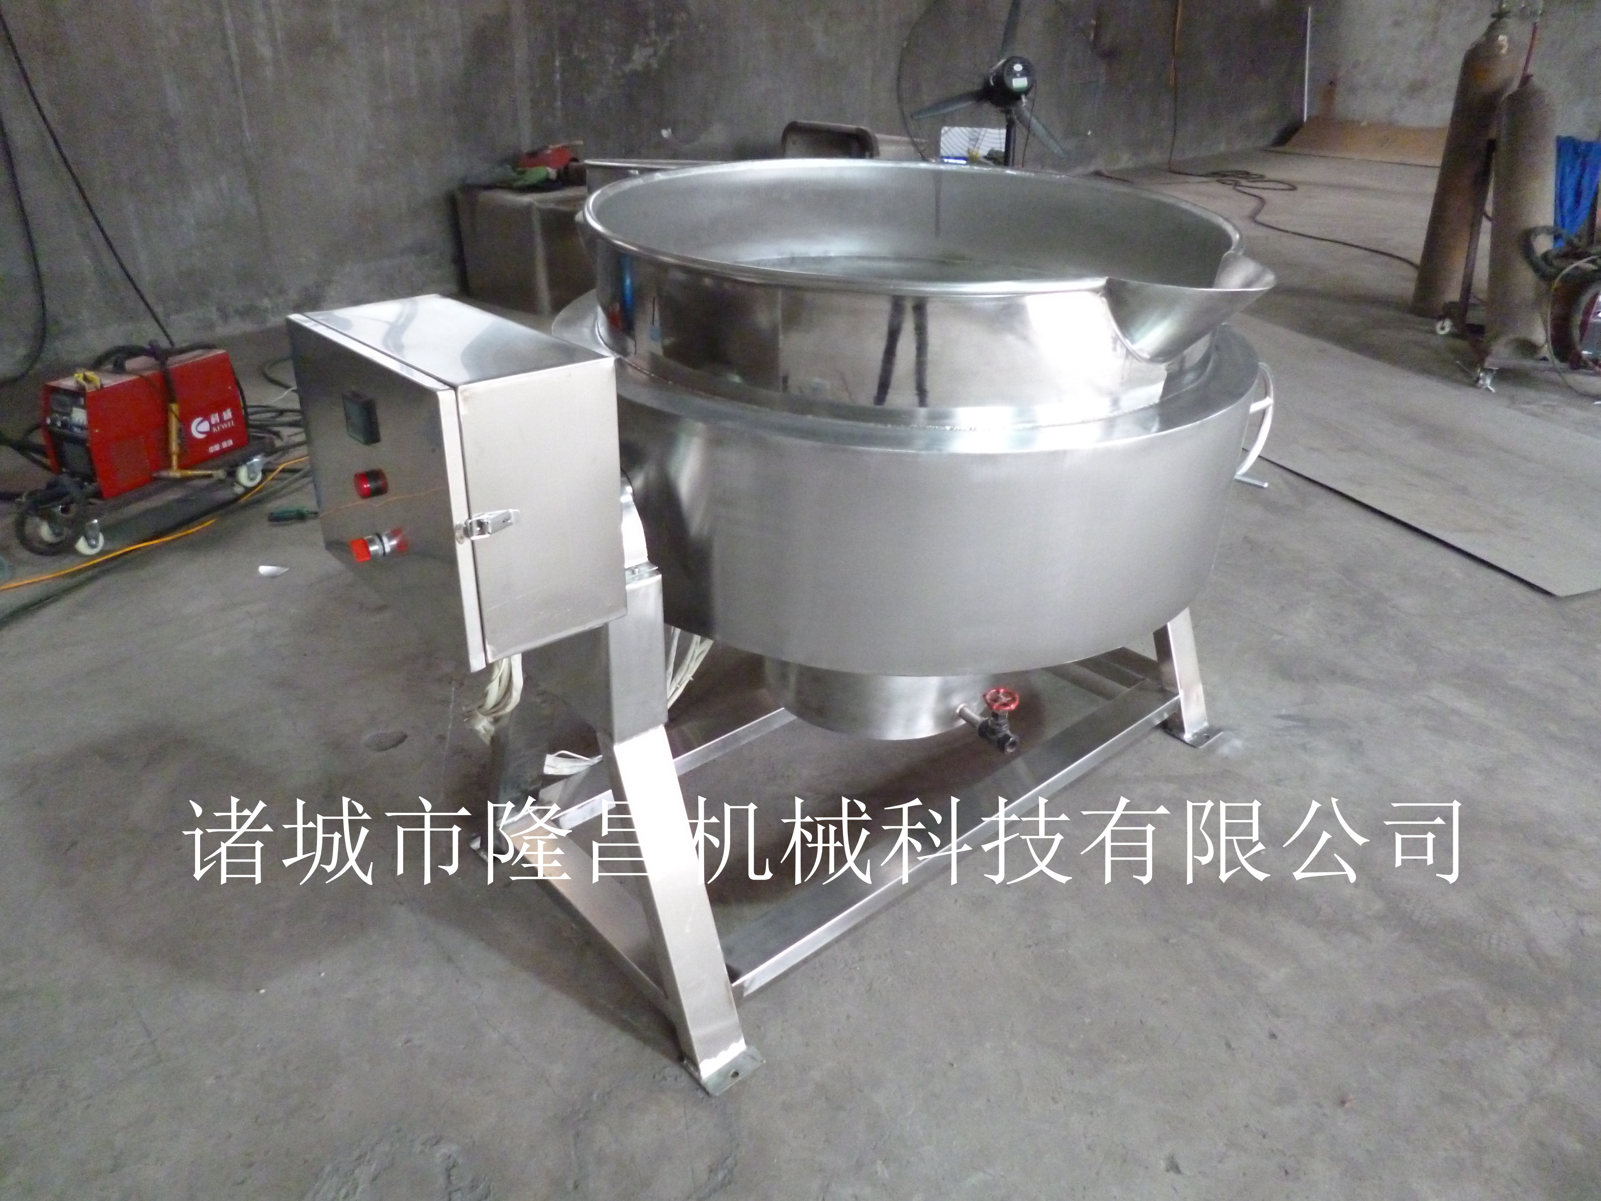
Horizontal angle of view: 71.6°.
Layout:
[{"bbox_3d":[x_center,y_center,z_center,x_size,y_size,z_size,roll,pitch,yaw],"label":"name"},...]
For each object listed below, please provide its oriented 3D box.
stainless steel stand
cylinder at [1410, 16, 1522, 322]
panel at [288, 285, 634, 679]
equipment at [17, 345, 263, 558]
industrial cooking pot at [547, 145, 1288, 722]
[{"bbox_3d":[0.167,0.024,1.988,1.380,0.742,0.697,-21,35,-38],"label":"stainless steel stand"},{"bbox_3d":[3.098,-2.003,5.174,0.220,1.290,0.220,13,32,27],"label":"cylinder"},{"bbox_3d":[-0.414,-0.165,1.345,0.203,0.320,0.401,-23,39,-36],"label":"panel"},{"bbox_3d":[-1.894,-0.467,3.189,0.275,0.430,0.600,18,34,25],"label":"equipment"},{"bbox_3d":[0.171,-0.243,1.928,1.130,0.845,1.160,1,30,-1],"label":"industrial cooking pot"}]

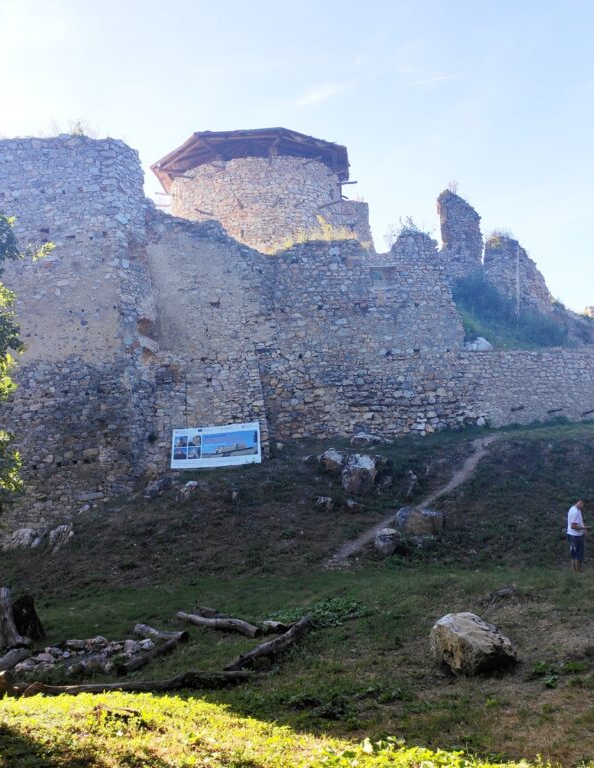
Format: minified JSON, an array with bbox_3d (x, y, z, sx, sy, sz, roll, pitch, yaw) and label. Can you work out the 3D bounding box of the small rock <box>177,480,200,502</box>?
[{"bbox_3d":[-2.788,2.762,19.000,0.550,0.500,0.480,0,-7,0],"label":"small rock"}]

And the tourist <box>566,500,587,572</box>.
[{"bbox_3d":[6.576,3.576,17.400,0.450,1.750,0.480,1,-7,-6],"label":"tourist"}]

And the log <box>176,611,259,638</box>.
[{"bbox_3d":[-1.189,3.402,10.550,0.280,0.220,1.840,7,-10,-42],"label":"log"}]

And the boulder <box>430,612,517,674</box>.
[{"bbox_3d":[1.957,2.889,8.200,0.830,0.540,0.640,4,-8,-27],"label":"boulder"}]

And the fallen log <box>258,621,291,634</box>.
[{"bbox_3d":[-0.308,3.546,10.769,0.480,0.170,0.170,-7,-10,40],"label":"fallen log"}]

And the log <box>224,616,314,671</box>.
[{"bbox_3d":[-0.314,3.424,9.863,0.230,0.210,2.250,-3,-6,24],"label":"log"}]

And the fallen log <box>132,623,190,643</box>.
[{"bbox_3d":[-1.810,3.299,9.800,0.900,0.180,0.200,-5,-9,35],"label":"fallen log"}]

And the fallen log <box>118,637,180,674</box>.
[{"bbox_3d":[-1.813,3.364,9.242,0.180,0.160,1.361,-2,-7,18],"label":"fallen log"}]

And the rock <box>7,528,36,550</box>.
[{"bbox_3d":[-6.371,3.596,17.100,0.640,0.500,0.520,0,-7,0],"label":"rock"}]

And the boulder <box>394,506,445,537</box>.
[{"bbox_3d":[3.220,3.644,19.600,1.250,0.770,1.000,0,-7,0],"label":"boulder"}]

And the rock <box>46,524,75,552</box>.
[{"bbox_3d":[-5.877,3.823,18.300,0.700,0.660,0.600,0,-7,0],"label":"rock"}]

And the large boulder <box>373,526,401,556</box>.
[{"bbox_3d":[2.276,3.961,18.600,0.700,0.720,0.650,0,-7,0],"label":"large boulder"}]

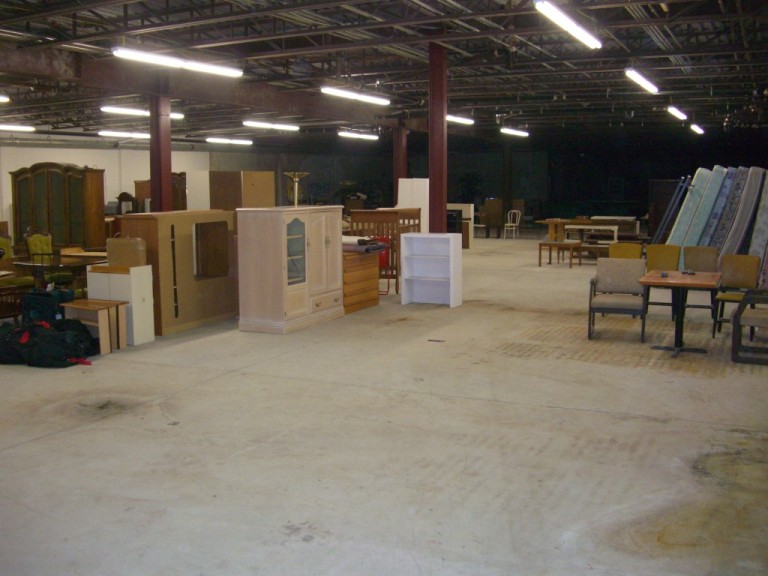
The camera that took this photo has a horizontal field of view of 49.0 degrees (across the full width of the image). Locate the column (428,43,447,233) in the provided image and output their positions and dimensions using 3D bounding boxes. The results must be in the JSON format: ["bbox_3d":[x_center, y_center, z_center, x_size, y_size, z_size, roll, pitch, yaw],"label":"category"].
[{"bbox_3d":[0.773,-1.691,12.185,0.200,3.770,0.200,3,8,26],"label":"column"}]

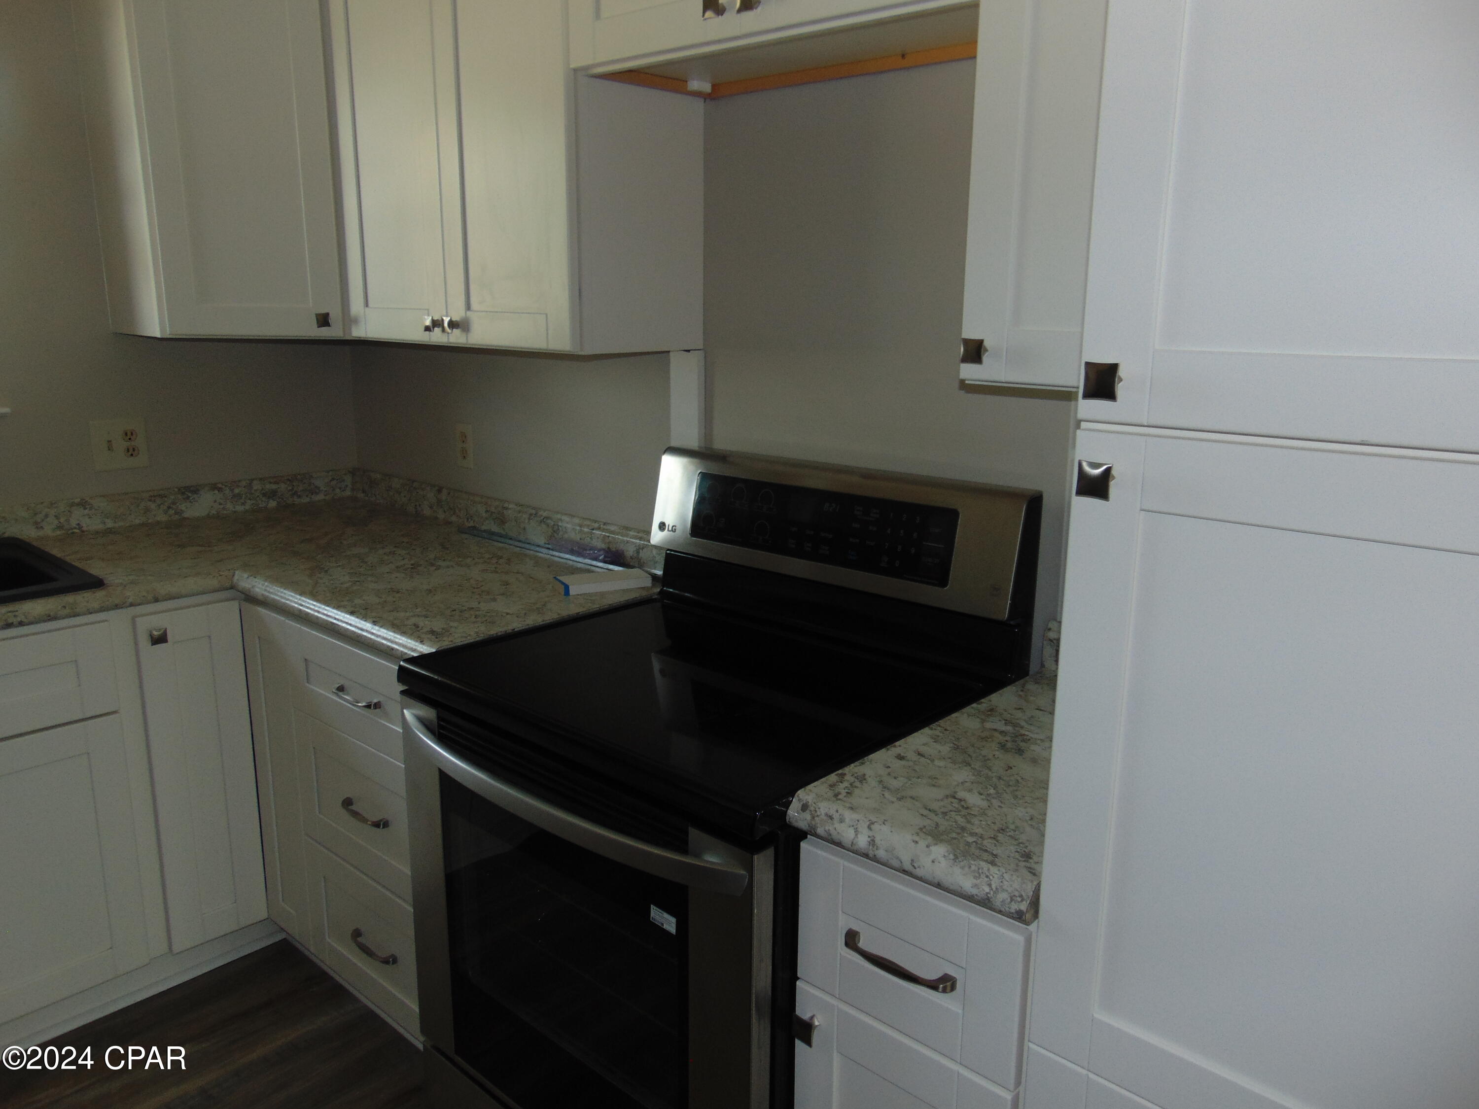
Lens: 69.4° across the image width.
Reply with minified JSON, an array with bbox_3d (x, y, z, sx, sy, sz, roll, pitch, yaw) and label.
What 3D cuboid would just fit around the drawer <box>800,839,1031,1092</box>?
[{"bbox_3d":[0.322,0.407,1.317,0.286,0.182,0.447,12,17,41],"label":"drawer"}]

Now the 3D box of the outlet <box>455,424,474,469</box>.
[{"bbox_3d":[-0.697,-0.272,2.688,0.070,0.114,0.010,12,17,41],"label":"outlet"}]

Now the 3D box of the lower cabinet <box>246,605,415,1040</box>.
[{"bbox_3d":[-0.581,0.481,2.305,0.741,0.805,0.600,12,17,41],"label":"lower cabinet"}]

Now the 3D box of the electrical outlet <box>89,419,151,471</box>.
[{"bbox_3d":[-1.508,-0.266,2.601,0.010,0.117,0.118,12,17,41],"label":"electrical outlet"}]

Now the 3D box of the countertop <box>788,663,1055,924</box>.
[{"bbox_3d":[0.382,0.273,1.361,0.306,0.040,0.632,12,17,41],"label":"countertop"}]

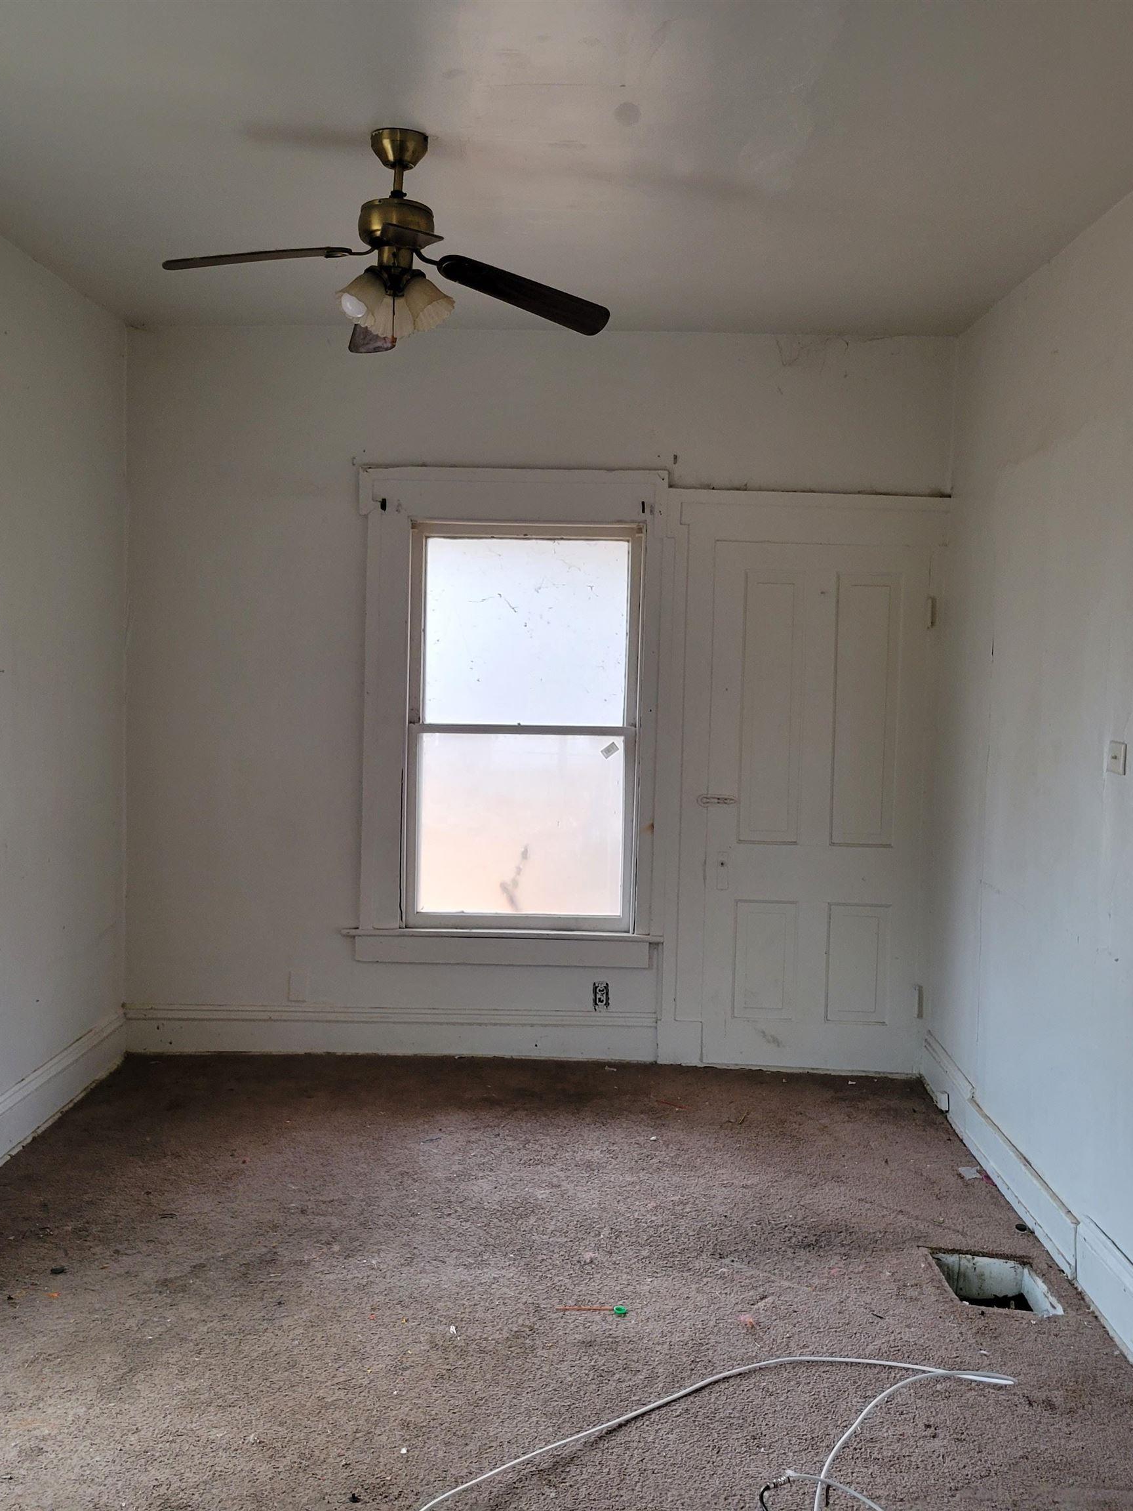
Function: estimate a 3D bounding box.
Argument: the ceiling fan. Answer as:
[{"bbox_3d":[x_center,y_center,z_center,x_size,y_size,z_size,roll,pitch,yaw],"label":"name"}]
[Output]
[{"bbox_3d":[-0.391,-1.186,3.464,1.030,0.485,1.030,0,3,-13],"label":"ceiling fan"}]

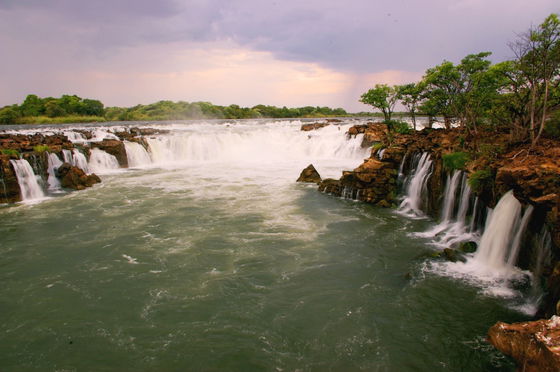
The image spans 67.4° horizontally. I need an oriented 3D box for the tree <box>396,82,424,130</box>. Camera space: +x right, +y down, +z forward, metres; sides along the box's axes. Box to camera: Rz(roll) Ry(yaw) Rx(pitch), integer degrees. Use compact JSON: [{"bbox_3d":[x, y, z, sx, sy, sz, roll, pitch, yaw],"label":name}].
[{"bbox_3d":[17.050,-10.370,55.000,3.560,6.230,3.560,0,10,0],"label":"tree"}]

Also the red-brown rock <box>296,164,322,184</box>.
[{"bbox_3d":[3.910,-1.580,56.000,3.370,2.420,3.030,0,10,0],"label":"red-brown rock"}]

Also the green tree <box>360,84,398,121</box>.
[{"bbox_3d":[14.380,-11.940,61.000,5.360,5.470,5.360,0,10,0],"label":"green tree"}]

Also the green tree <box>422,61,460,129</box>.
[{"bbox_3d":[19.140,-10.760,50.000,4.390,8.080,4.610,0,10,0],"label":"green tree"}]

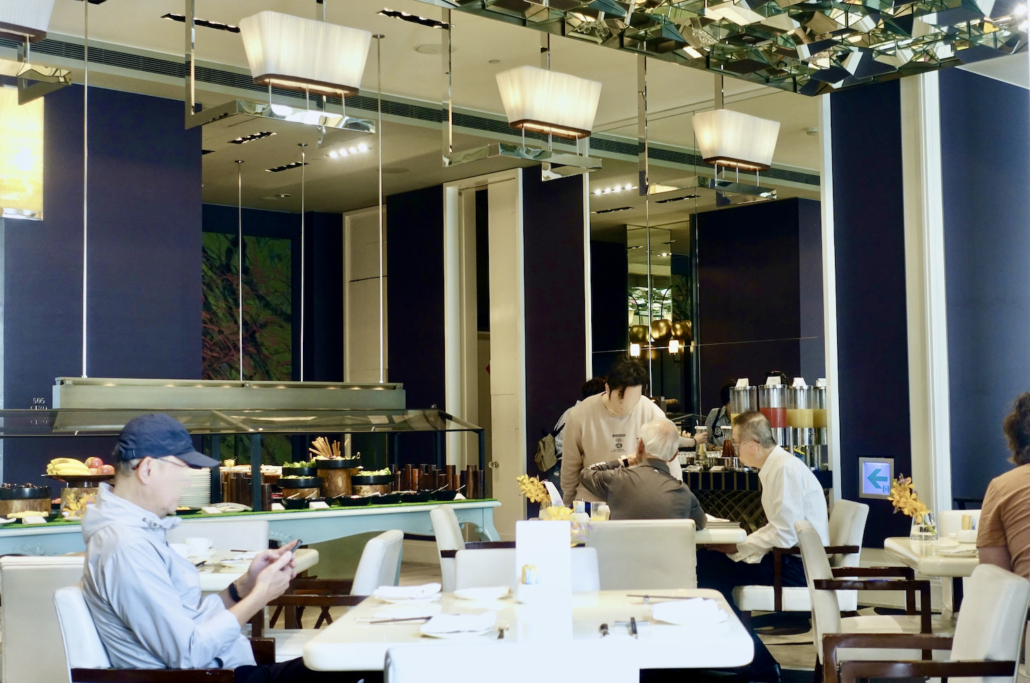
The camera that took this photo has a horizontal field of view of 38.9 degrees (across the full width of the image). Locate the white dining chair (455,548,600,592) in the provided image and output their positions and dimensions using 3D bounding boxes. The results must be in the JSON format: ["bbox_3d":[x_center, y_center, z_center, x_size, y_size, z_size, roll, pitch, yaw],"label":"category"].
[{"bbox_3d":[0.027,1.055,4.345,0.560,0.845,0.640,-1,-4,3],"label":"white dining chair"}]

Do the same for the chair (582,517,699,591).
[{"bbox_3d":[0.540,1.183,6.410,0.530,0.830,0.620,-1,-3,0],"label":"chair"}]

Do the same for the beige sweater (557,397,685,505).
[{"bbox_3d":[0.571,0.593,7.928,0.640,0.620,0.380,-1,-3,0],"label":"beige sweater"}]

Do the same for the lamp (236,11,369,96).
[{"bbox_3d":[-0.884,-1.214,6.226,0.566,0.270,0.191,2,-5,-42],"label":"lamp"}]

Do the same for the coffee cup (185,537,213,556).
[{"bbox_3d":[-1.183,0.767,5.465,0.108,0.068,0.092,-1,-3,0],"label":"coffee cup"}]

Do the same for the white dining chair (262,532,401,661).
[{"bbox_3d":[-0.745,1.122,5.290,0.640,0.845,0.560,-1,-4,3],"label":"white dining chair"}]

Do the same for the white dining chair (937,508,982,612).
[{"bbox_3d":[2.077,1.133,6.067,0.560,0.845,0.640,-1,-4,3],"label":"white dining chair"}]

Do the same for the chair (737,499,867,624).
[{"bbox_3d":[1.373,1.207,7.128,0.640,0.845,0.560,-1,-3,3],"label":"chair"}]

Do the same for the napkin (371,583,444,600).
[{"bbox_3d":[-0.290,0.674,3.936,0.190,0.035,0.170,-1,-4,4],"label":"napkin"}]

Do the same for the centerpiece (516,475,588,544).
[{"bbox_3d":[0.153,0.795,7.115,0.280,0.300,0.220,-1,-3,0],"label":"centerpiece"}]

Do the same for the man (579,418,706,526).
[{"bbox_3d":[0.578,0.979,6.602,0.580,1.260,0.800,-1,-3,0],"label":"man"}]

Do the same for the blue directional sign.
[{"bbox_3d":[2.434,0.921,9.814,0.040,0.280,0.270,3,-5,-43],"label":"blue directional sign"}]

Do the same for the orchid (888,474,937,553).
[{"bbox_3d":[1.591,0.666,5.839,0.190,0.270,0.140,-1,-3,0],"label":"orchid"}]

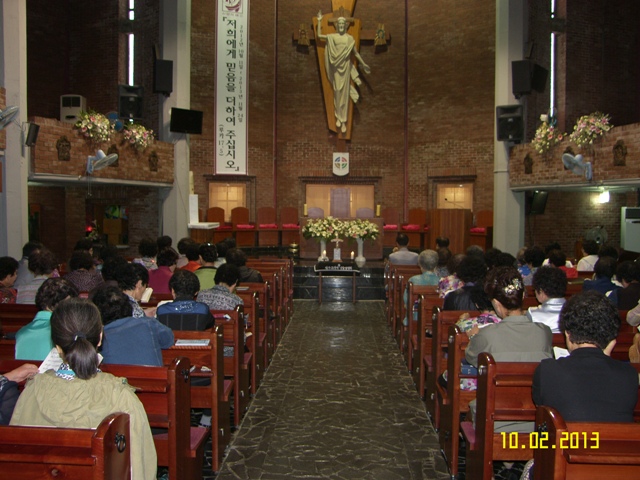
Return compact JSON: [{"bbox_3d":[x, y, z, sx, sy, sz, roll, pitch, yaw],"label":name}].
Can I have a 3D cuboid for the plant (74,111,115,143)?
[{"bbox_3d":[-3.729,-1.885,10.700,0.420,0.500,0.560,1,3,17],"label":"plant"}]

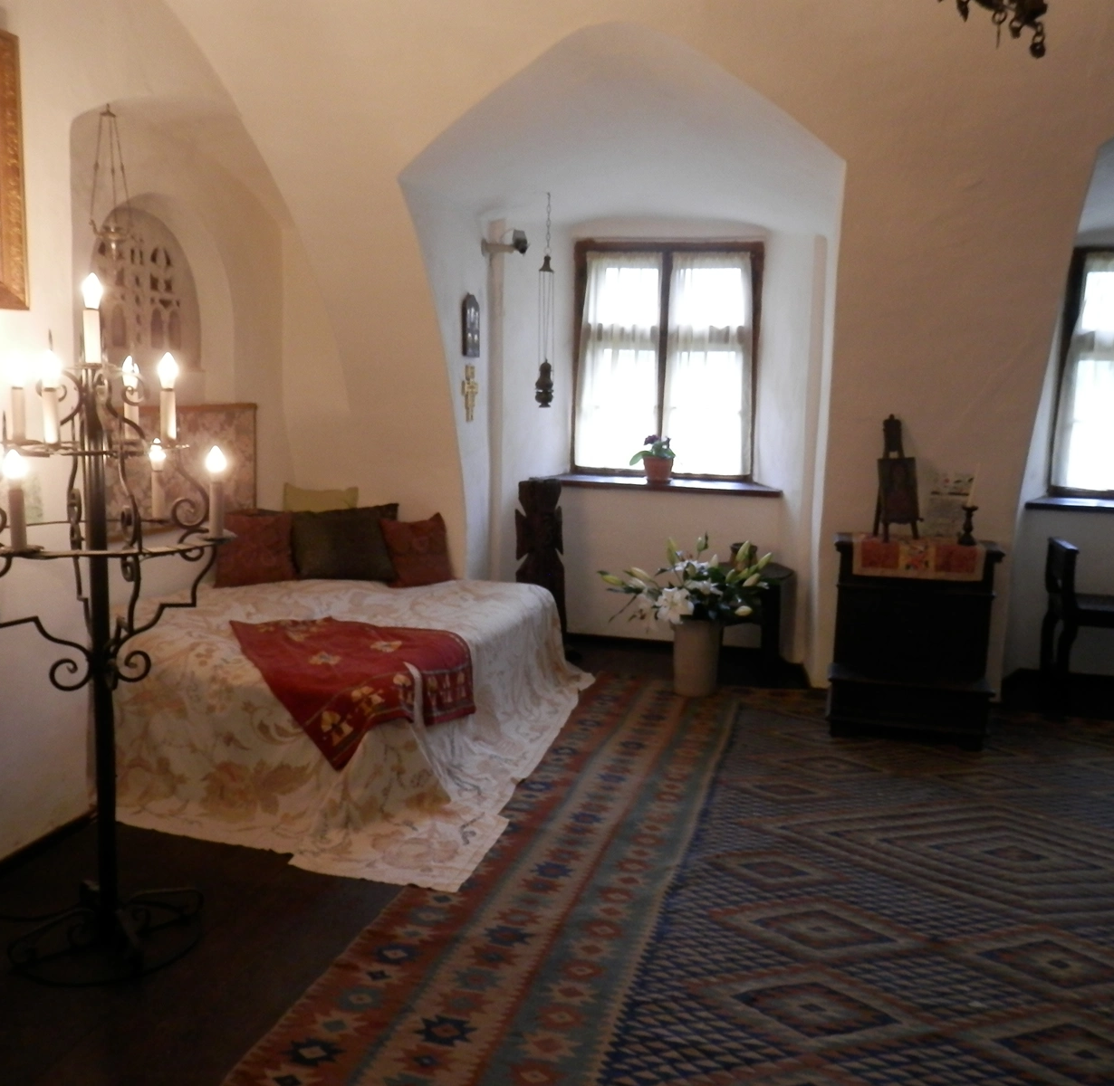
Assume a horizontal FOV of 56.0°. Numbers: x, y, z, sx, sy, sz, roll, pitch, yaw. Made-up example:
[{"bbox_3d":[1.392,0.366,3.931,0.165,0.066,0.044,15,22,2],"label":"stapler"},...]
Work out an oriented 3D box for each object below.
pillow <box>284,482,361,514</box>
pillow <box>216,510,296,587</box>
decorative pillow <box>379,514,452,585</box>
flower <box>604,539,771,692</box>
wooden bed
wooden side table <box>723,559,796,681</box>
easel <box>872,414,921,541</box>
[{"bbox_3d":[-1.250,-0.083,5.488,0.397,0.435,0.130,2,-5,6],"label":"pillow"},{"bbox_3d":[-1.466,0.025,5.085,0.390,0.370,0.143,-1,-7,-21],"label":"pillow"},{"bbox_3d":[-0.694,0.036,5.193,0.357,0.364,0.130,-1,-8,-17],"label":"decorative pillow"},{"bbox_3d":[0.599,0.336,4.955,0.780,0.741,0.676,3,7,14],"label":"flower"},{"bbox_3d":[-0.874,0.526,4.263,1.664,0.455,2.353,3,7,14],"label":"wooden bed"},{"bbox_3d":[0.900,0.399,5.329,0.585,0.546,0.585,3,7,14],"label":"wooden side table"},{"bbox_3d":[1.505,-0.282,4.644,0.182,0.554,0.195,-1,8,-20],"label":"easel"}]

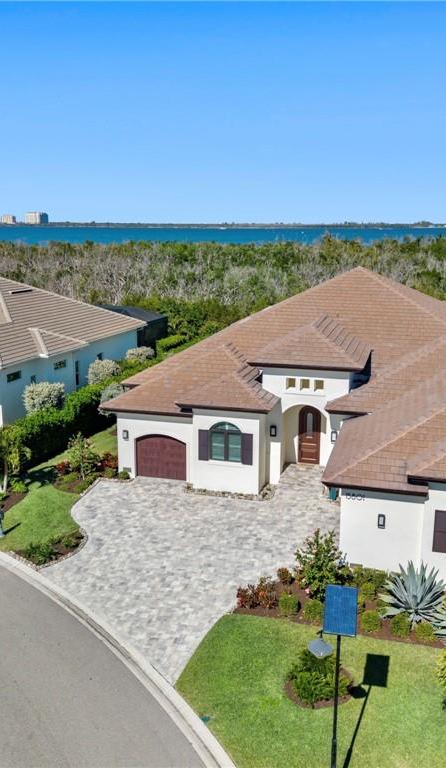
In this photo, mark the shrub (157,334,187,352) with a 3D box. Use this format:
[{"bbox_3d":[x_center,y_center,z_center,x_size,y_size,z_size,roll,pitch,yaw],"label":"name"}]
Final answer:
[{"bbox_3d":[-5.379,-4.289,71.713,1.200,1.250,5.000,4,13,15],"label":"shrub"}]

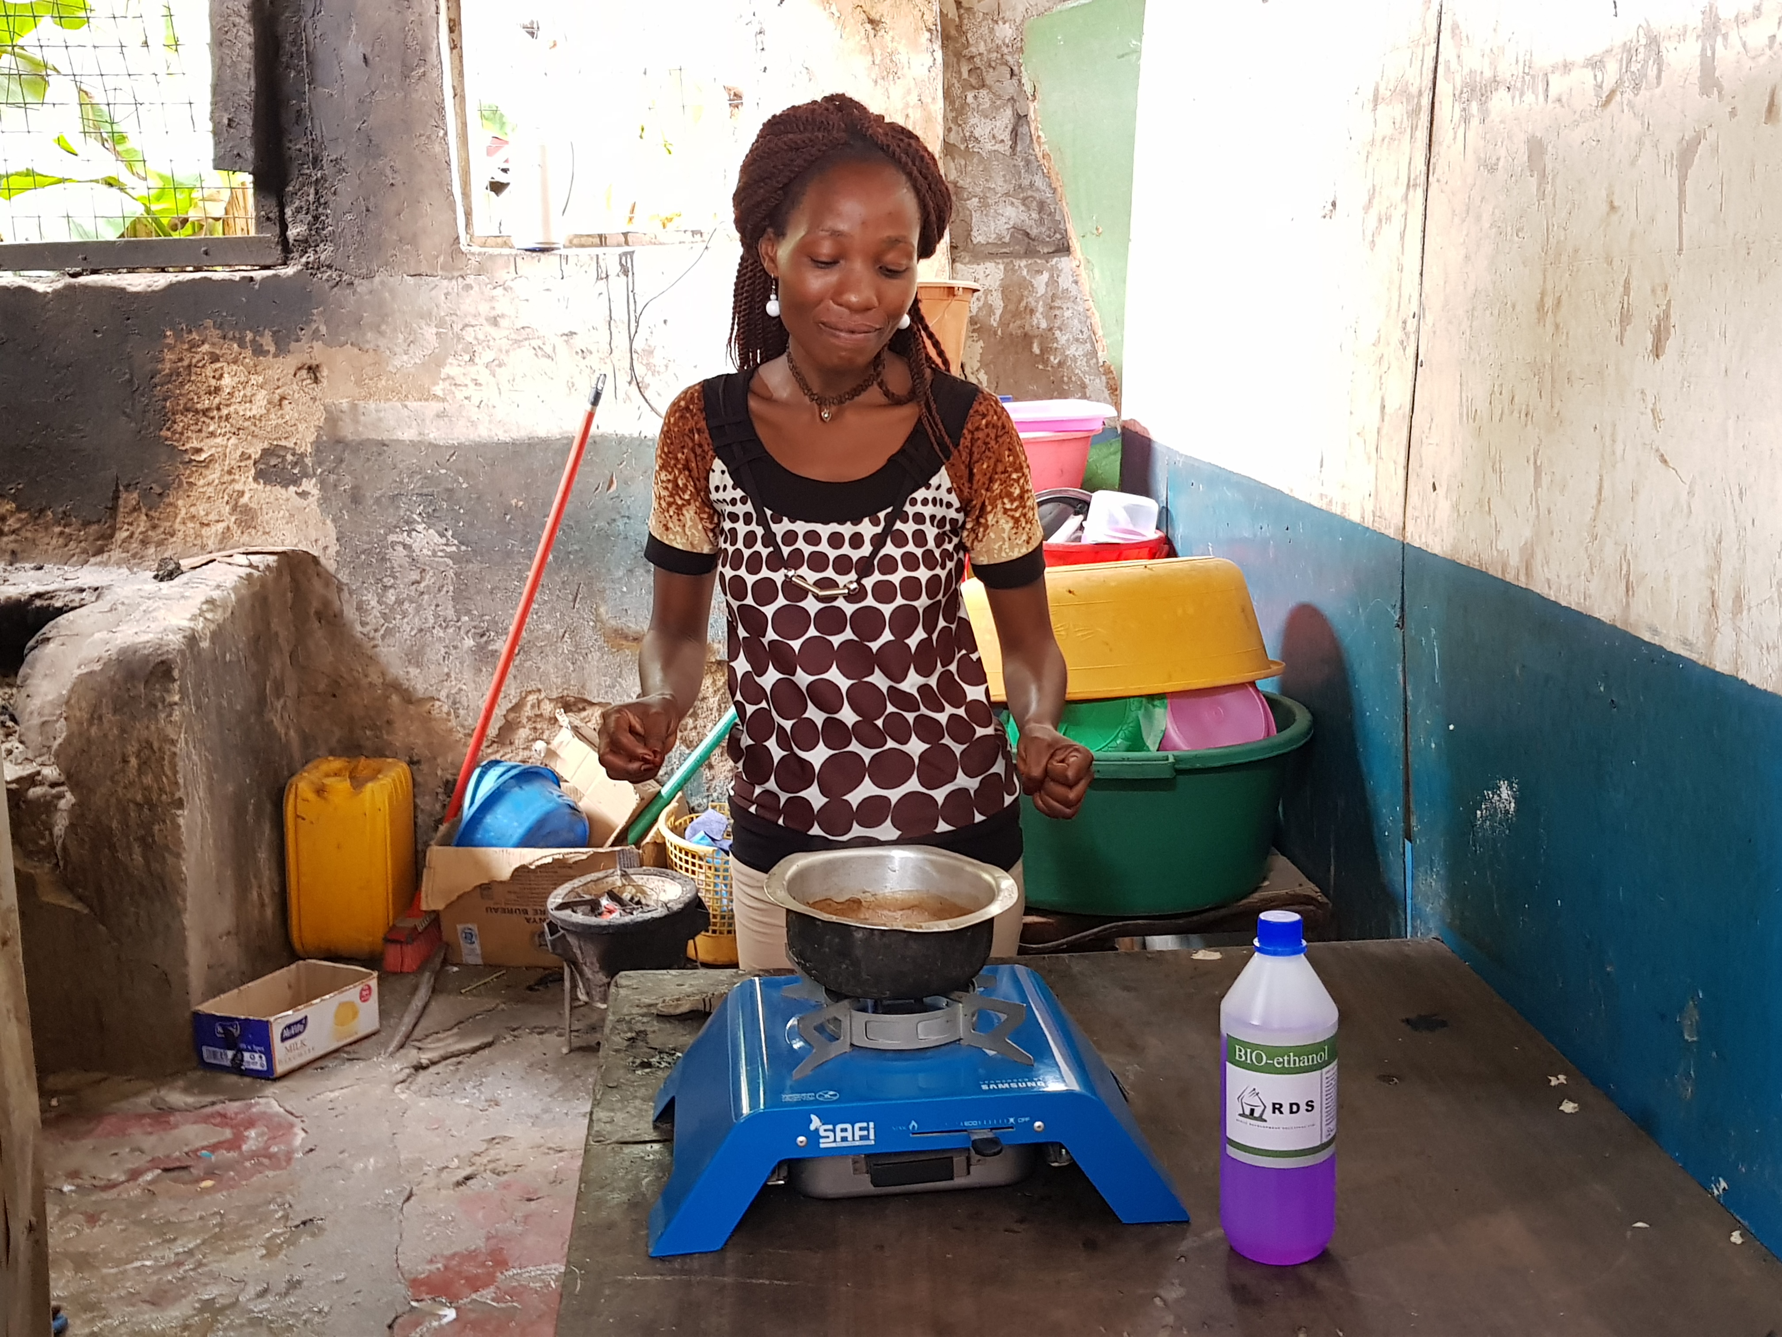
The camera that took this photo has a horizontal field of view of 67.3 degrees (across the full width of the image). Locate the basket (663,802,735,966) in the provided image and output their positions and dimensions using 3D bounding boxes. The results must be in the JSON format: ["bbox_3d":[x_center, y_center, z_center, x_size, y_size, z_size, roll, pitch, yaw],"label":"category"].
[{"bbox_3d":[-0.353,0.481,3.005,0.310,0.290,0.310,0,13,0],"label":"basket"}]

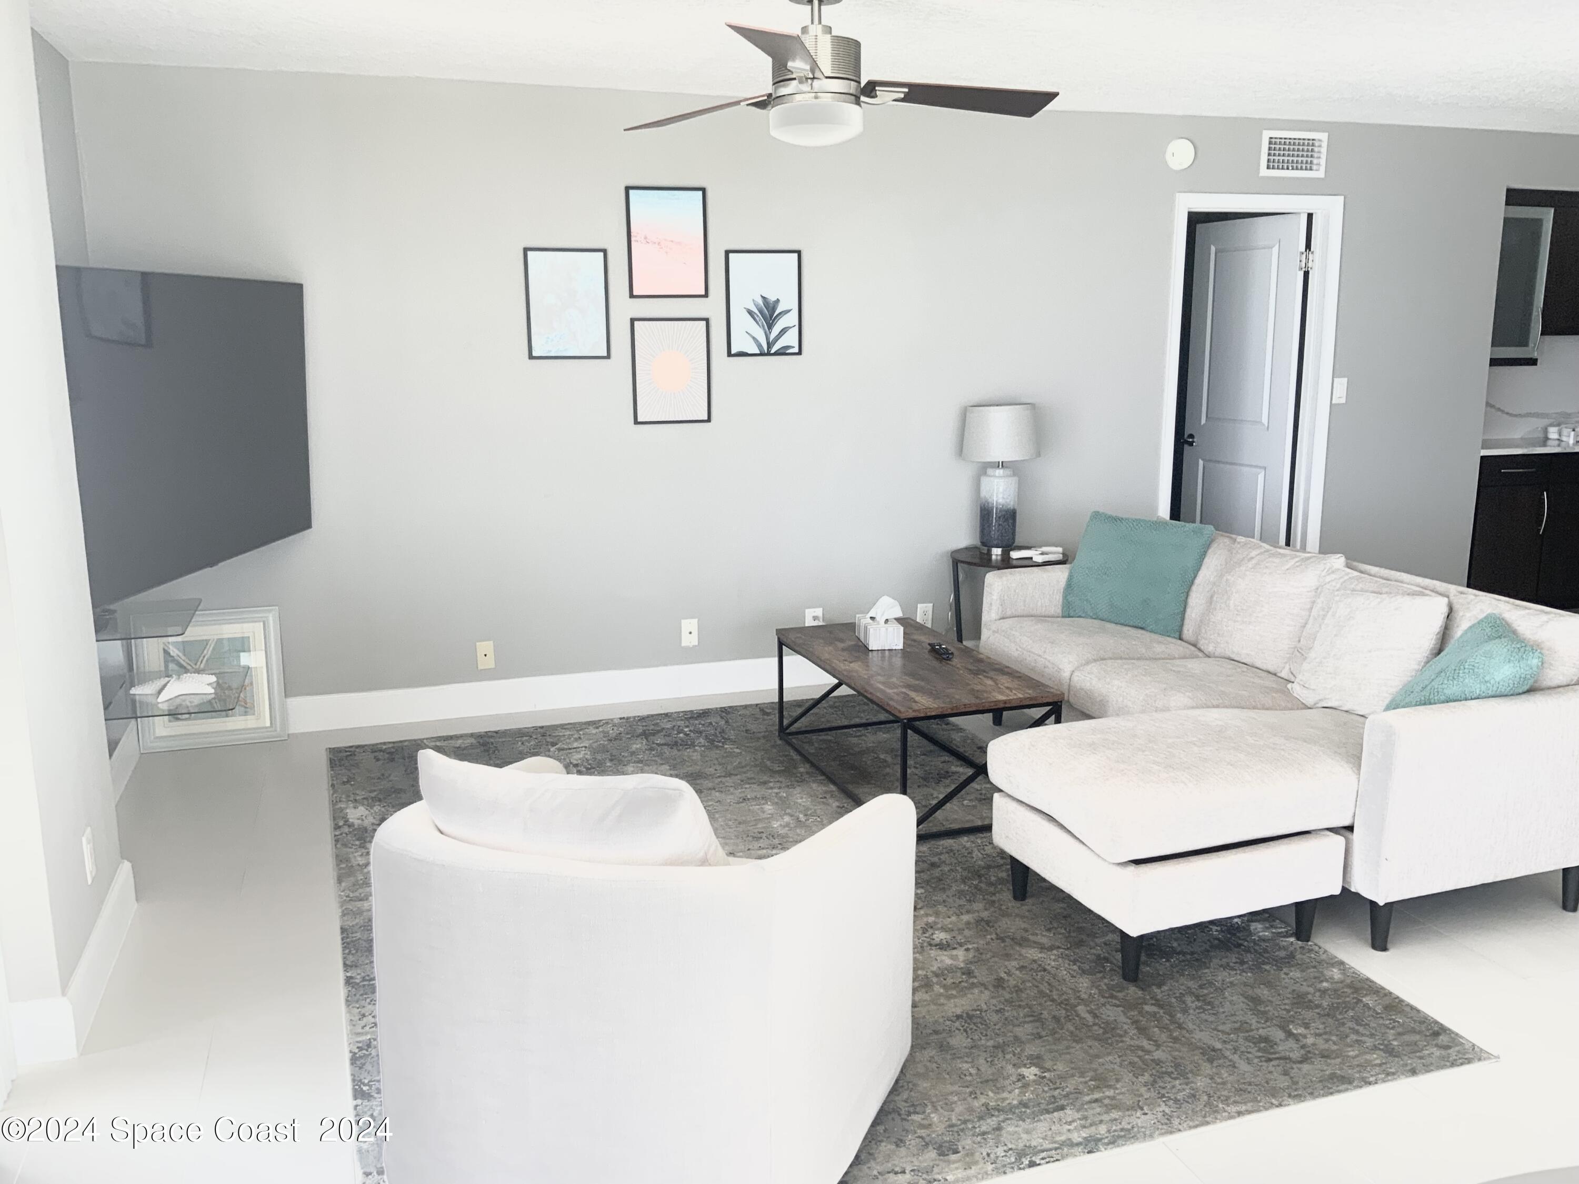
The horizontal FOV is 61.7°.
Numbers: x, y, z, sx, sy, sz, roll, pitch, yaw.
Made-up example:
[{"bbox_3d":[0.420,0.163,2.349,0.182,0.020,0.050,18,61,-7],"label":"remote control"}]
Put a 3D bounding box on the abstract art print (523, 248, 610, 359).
[{"bbox_3d":[-0.865,-1.121,5.160,0.319,0.420,0.022,-4,12,-17],"label":"abstract art print"}]

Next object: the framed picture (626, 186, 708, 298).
[{"bbox_3d":[-0.483,-1.379,5.234,0.319,0.420,0.022,-4,12,-17],"label":"framed picture"}]

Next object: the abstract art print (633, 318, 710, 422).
[{"bbox_3d":[-0.476,-0.890,5.333,0.319,0.420,0.022,-4,12,-17],"label":"abstract art print"}]

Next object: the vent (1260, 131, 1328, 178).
[{"bbox_3d":[2.301,-1.993,6.029,0.354,0.198,0.020,-4,12,-17],"label":"vent"}]

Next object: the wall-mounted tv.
[{"bbox_3d":[-1.828,-0.519,4.077,0.060,0.886,1.537,2,11,3],"label":"wall-mounted tv"}]

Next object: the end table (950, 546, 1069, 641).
[{"bbox_3d":[0.937,0.131,5.679,0.492,0.578,0.492,-4,12,-17],"label":"end table"}]

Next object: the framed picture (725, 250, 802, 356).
[{"bbox_3d":[-0.103,-1.176,5.399,0.319,0.420,0.022,-4,12,-17],"label":"framed picture"}]

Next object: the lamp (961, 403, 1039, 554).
[{"bbox_3d":[0.891,-0.475,5.624,0.328,0.634,0.328,0,11,0],"label":"lamp"}]

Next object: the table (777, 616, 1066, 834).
[{"bbox_3d":[0.405,0.433,4.551,0.553,0.415,1.135,-4,12,-19],"label":"table"}]

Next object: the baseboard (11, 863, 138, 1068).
[{"bbox_3d":[-1.718,0.865,3.214,0.117,0.140,0.820,-4,12,-17],"label":"baseboard"}]

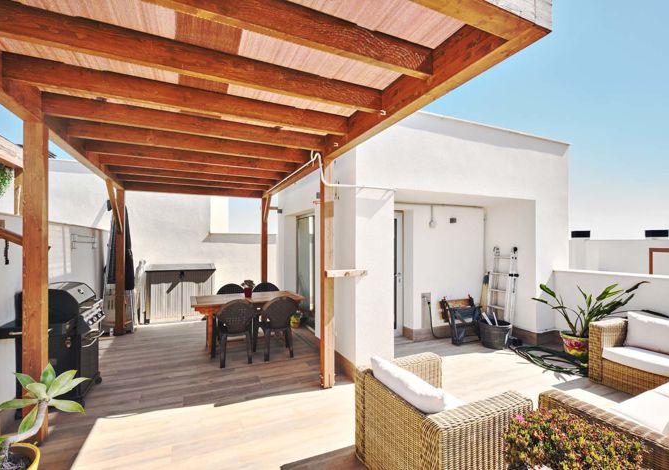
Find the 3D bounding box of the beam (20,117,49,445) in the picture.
[{"bbox_3d":[-2.493,0.376,2.459,0.117,2.625,0.115,0,-1,-24],"label":"beam"}]

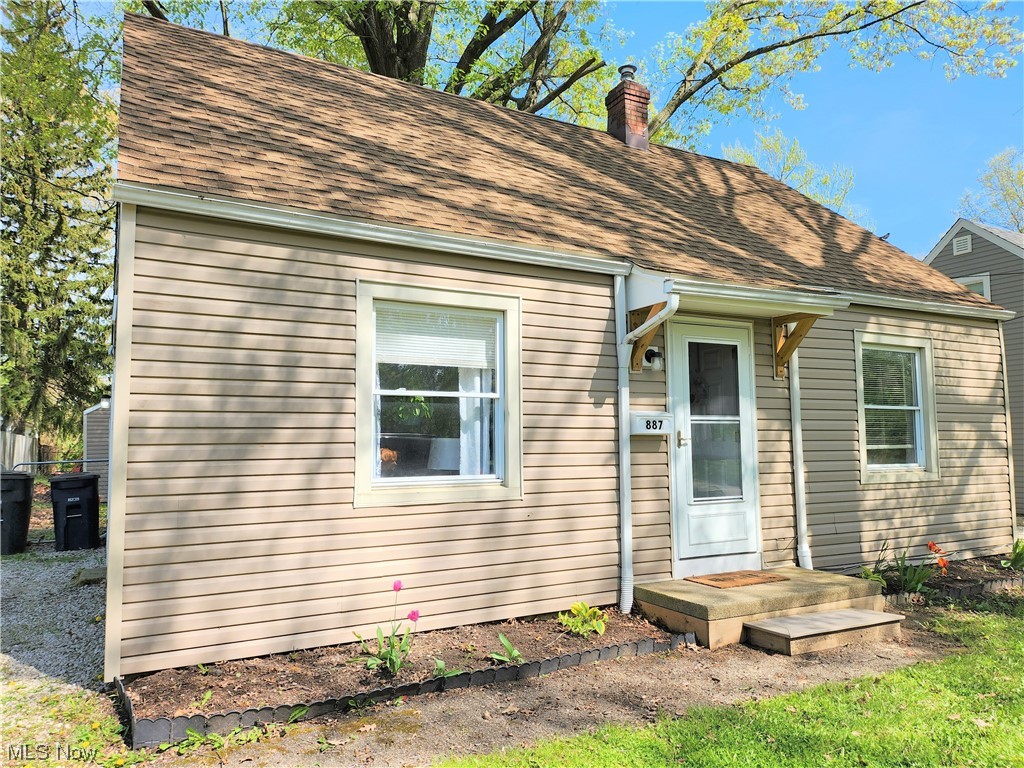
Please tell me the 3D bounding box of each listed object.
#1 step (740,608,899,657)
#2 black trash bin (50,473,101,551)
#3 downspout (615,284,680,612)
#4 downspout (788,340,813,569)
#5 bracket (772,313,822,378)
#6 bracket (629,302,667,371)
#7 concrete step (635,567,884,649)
[{"bbox_3d":[2.265,1.774,5.134,1.170,0.128,0.415,2,-5,-29],"label":"step"},{"bbox_3d":[-6.288,1.822,10.228,0.610,1.050,0.750,2,-5,-29],"label":"black trash bin"},{"bbox_3d":[1.076,0.448,5.570,0.185,2.720,0.590,2,-5,-29],"label":"downspout"},{"bbox_3d":[2.730,0.568,6.755,0.100,2.390,0.090,2,-5,-29],"label":"downspout"},{"bbox_3d":[2.643,-0.355,6.586,0.115,0.575,0.440,2,-5,-29],"label":"bracket"},{"bbox_3d":[1.143,-0.411,5.767,0.115,0.575,0.440,2,-5,-29],"label":"bracket"},{"bbox_3d":[1.960,1.758,5.740,1.875,0.264,0.945,2,-5,-29],"label":"concrete step"}]

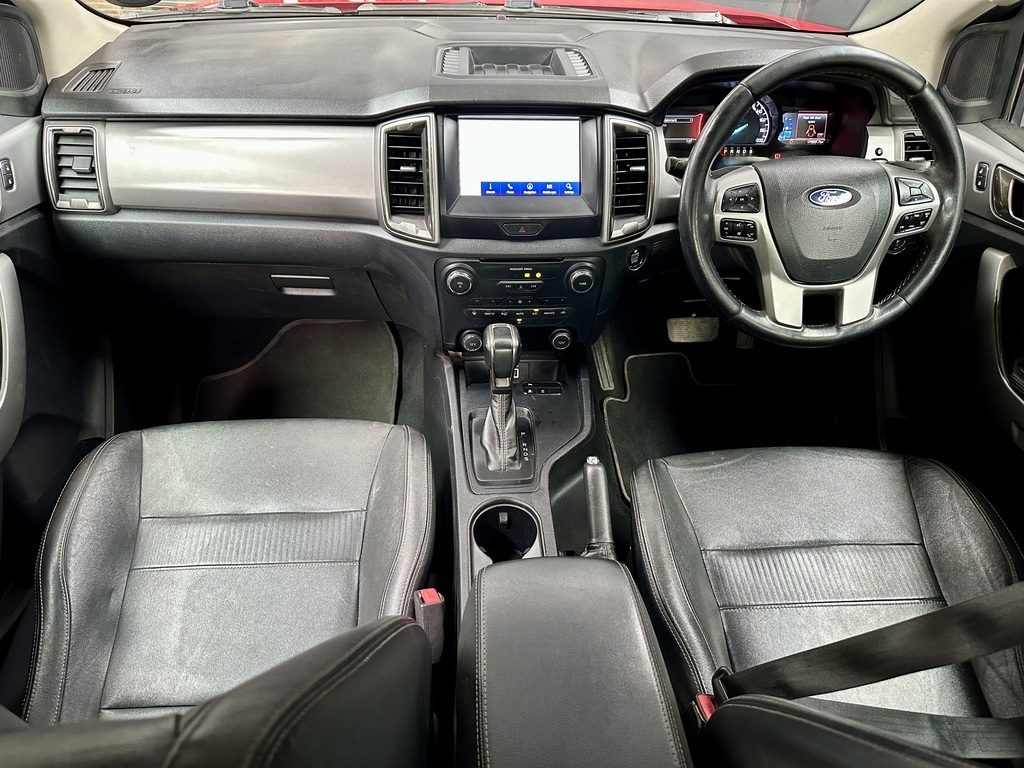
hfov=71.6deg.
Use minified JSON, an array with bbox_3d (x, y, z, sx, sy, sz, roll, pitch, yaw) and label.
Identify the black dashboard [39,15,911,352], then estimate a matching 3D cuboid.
[{"bbox_3d":[-0.003,-0.362,1.210,1.430,0.390,0.560,-1,37,-5],"label":"black dashboard"}]

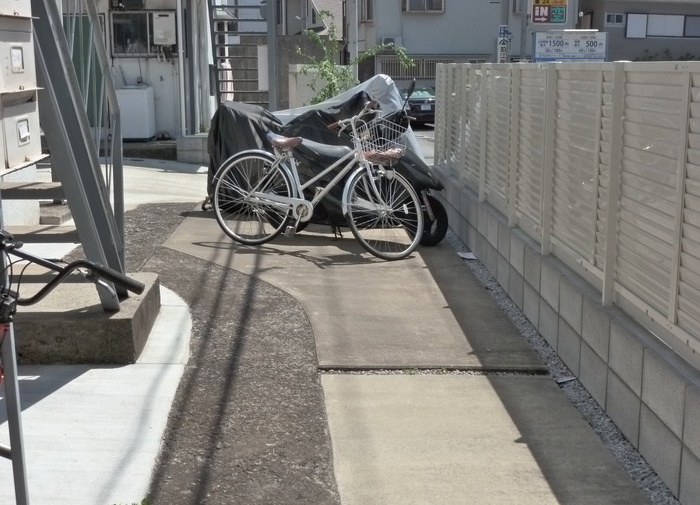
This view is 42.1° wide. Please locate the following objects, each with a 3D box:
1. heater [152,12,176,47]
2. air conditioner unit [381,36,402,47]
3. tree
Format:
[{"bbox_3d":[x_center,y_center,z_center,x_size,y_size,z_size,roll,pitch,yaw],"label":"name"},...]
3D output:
[{"bbox_3d":[-3.043,-3.673,14.950,0.355,0.535,0.210,-1,12,-2],"label":"heater"},{"bbox_3d":[1.672,-8.222,35.800,0.790,0.540,0.290,-1,12,-1],"label":"air conditioner unit"},{"bbox_3d":[0.088,-2.701,14.500,1.850,2.270,1.550,0,12,0],"label":"tree"}]

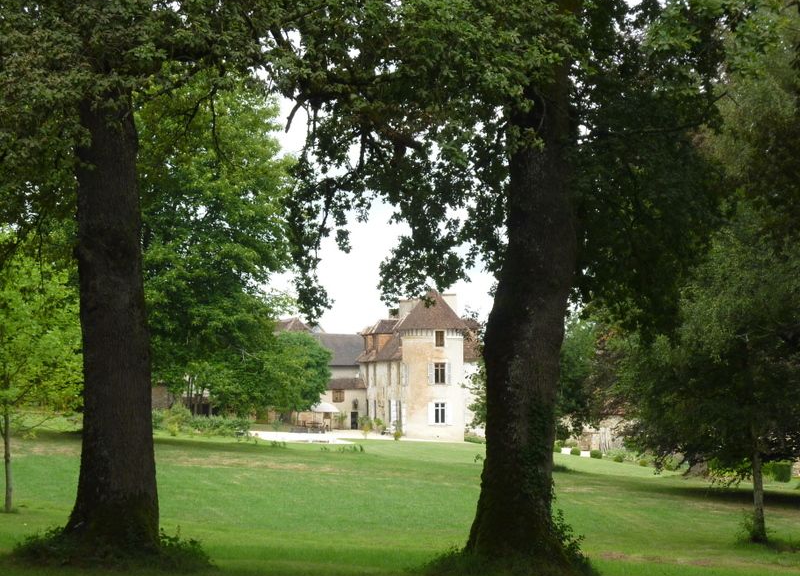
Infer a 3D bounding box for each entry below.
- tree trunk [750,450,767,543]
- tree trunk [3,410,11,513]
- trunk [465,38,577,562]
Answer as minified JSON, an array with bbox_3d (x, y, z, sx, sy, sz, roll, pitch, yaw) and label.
[{"bbox_3d":[5.084,2.957,29.500,0.227,1.305,0.220,0,-3,0],"label":"tree trunk"},{"bbox_3d":[-7.000,3.086,37.000,0.142,1.814,0.140,0,-3,0],"label":"tree trunk"},{"bbox_3d":[1.390,0.167,24.000,1.292,6.046,1.150,0,-3,0],"label":"trunk"}]

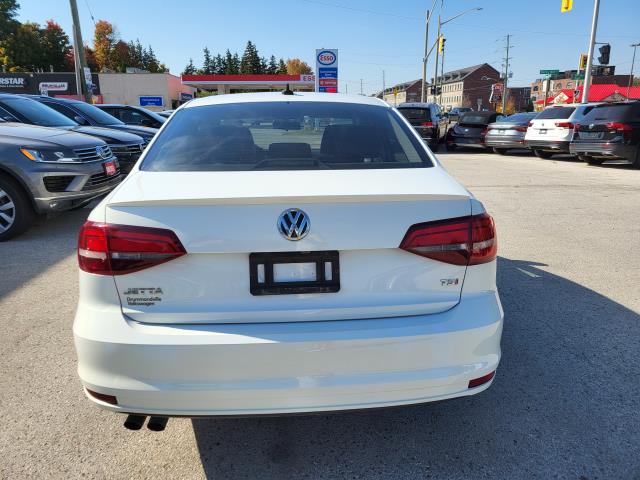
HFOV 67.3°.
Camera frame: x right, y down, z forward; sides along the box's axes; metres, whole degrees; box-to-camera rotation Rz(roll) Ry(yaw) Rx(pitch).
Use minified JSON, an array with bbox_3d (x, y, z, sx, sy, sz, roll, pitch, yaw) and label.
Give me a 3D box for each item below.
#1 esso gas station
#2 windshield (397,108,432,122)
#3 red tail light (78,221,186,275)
[{"bbox_3d":[-5.863,-15.257,48.711,16.200,7.000,10.000,0,15,0],"label":"esso gas station"},{"bbox_3d":[3.388,-4.463,17.232,1.200,0.500,0.160,5,3,17],"label":"windshield"},{"bbox_3d":[-0.715,0.018,1.844,0.460,0.195,0.260,-1,15,-4],"label":"red tail light"}]

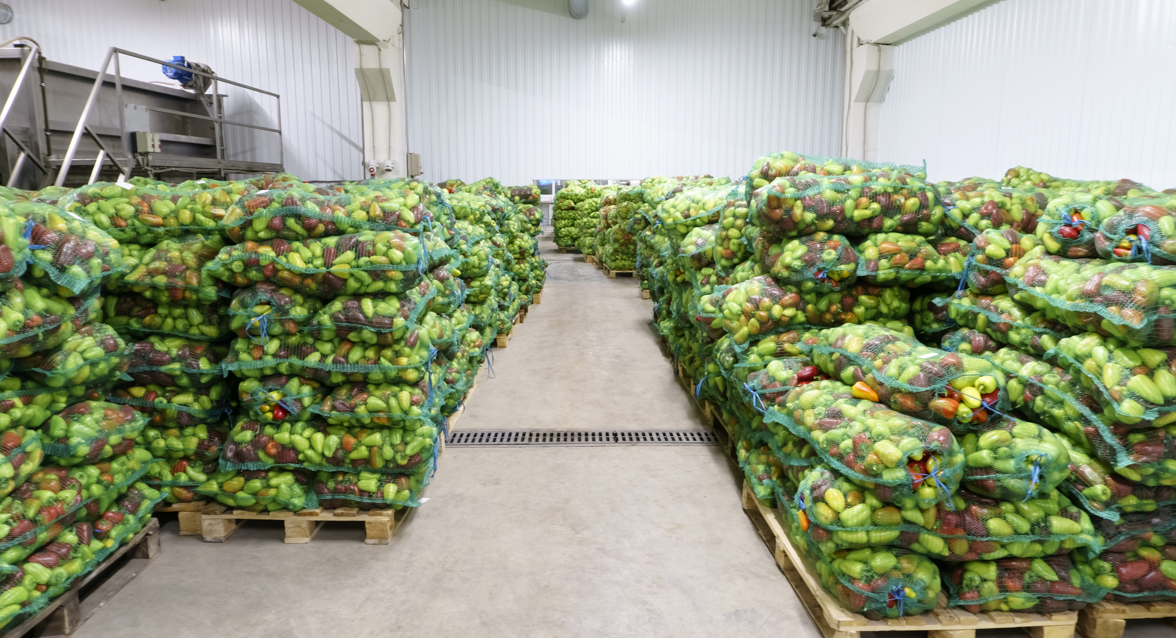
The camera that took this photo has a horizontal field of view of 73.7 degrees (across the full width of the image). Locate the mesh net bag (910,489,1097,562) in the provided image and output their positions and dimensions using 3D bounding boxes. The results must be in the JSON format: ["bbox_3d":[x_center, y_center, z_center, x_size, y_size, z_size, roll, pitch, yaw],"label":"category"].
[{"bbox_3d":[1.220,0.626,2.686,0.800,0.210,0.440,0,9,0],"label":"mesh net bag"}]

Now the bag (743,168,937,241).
[{"bbox_3d":[1.110,-0.506,3.413,0.860,0.240,0.450,0,9,0],"label":"bag"}]

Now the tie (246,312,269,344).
[{"bbox_3d":[-1.325,0.035,3.139,0.088,0.125,0.040,0,10,1],"label":"tie"}]

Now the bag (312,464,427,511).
[{"bbox_3d":[-0.936,0.662,3.650,0.470,0.210,0.740,0,10,1],"label":"bag"}]

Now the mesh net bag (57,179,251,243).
[{"bbox_3d":[-1.839,-0.462,3.391,0.800,0.240,0.420,0,10,0],"label":"mesh net bag"}]

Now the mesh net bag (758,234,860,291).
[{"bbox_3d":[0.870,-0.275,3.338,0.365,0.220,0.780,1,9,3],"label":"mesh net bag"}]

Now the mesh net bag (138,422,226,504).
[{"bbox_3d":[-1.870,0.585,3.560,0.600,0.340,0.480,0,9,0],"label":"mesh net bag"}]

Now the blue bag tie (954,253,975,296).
[{"bbox_3d":[1.470,-0.176,3.086,0.075,0.170,0.050,0,9,-3],"label":"blue bag tie"}]

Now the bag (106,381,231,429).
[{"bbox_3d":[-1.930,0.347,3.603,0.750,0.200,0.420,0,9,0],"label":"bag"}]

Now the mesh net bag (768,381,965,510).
[{"bbox_3d":[0.945,0.424,2.728,0.390,0.240,0.800,-4,10,-21],"label":"mesh net bag"}]

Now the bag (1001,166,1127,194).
[{"bbox_3d":[2.980,-0.823,4.932,0.780,0.230,0.420,0,9,0],"label":"bag"}]

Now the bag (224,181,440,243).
[{"bbox_3d":[-1.050,-0.455,3.290,0.900,0.220,0.450,0,9,0],"label":"bag"}]

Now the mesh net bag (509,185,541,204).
[{"bbox_3d":[-0.848,-1.632,10.272,0.480,0.250,0.700,0,10,0],"label":"mesh net bag"}]

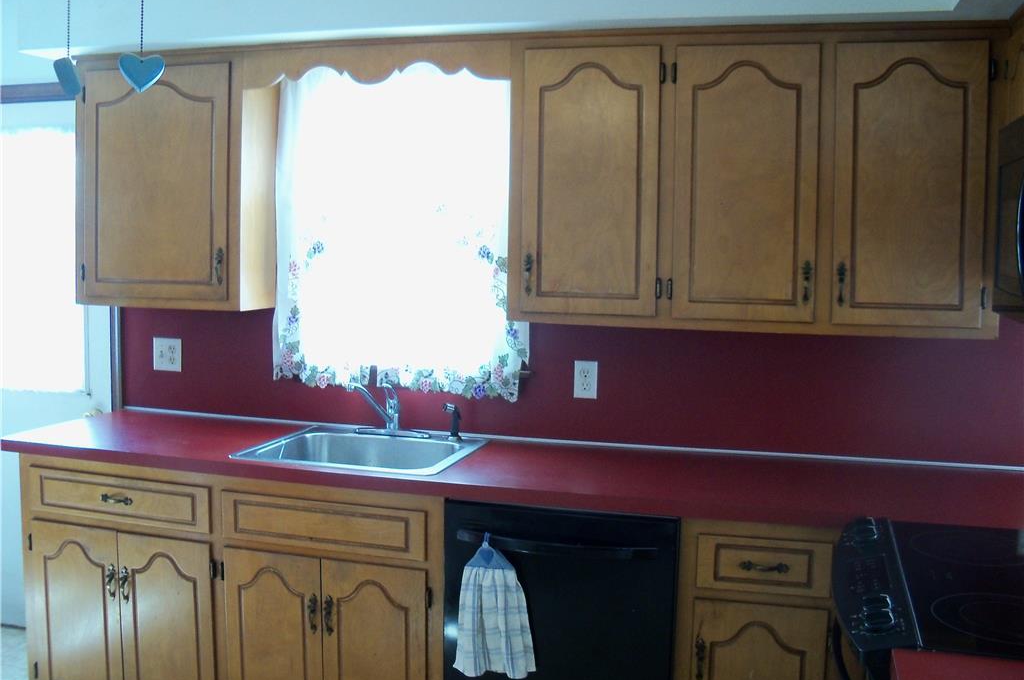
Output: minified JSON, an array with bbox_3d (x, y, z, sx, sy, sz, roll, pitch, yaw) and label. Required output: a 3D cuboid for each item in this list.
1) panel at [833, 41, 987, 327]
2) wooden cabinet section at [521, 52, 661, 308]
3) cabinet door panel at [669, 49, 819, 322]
[{"bbox_3d":[0.984,-0.382,2.555,0.380,0.718,0.020,2,5,15],"label":"panel"},{"bbox_3d":[0.210,-0.426,2.775,0.370,0.718,0.020,2,5,15],"label":"wooden cabinet section"},{"bbox_3d":[0.604,-0.406,2.665,0.371,0.718,0.020,2,5,15],"label":"cabinet door panel"}]

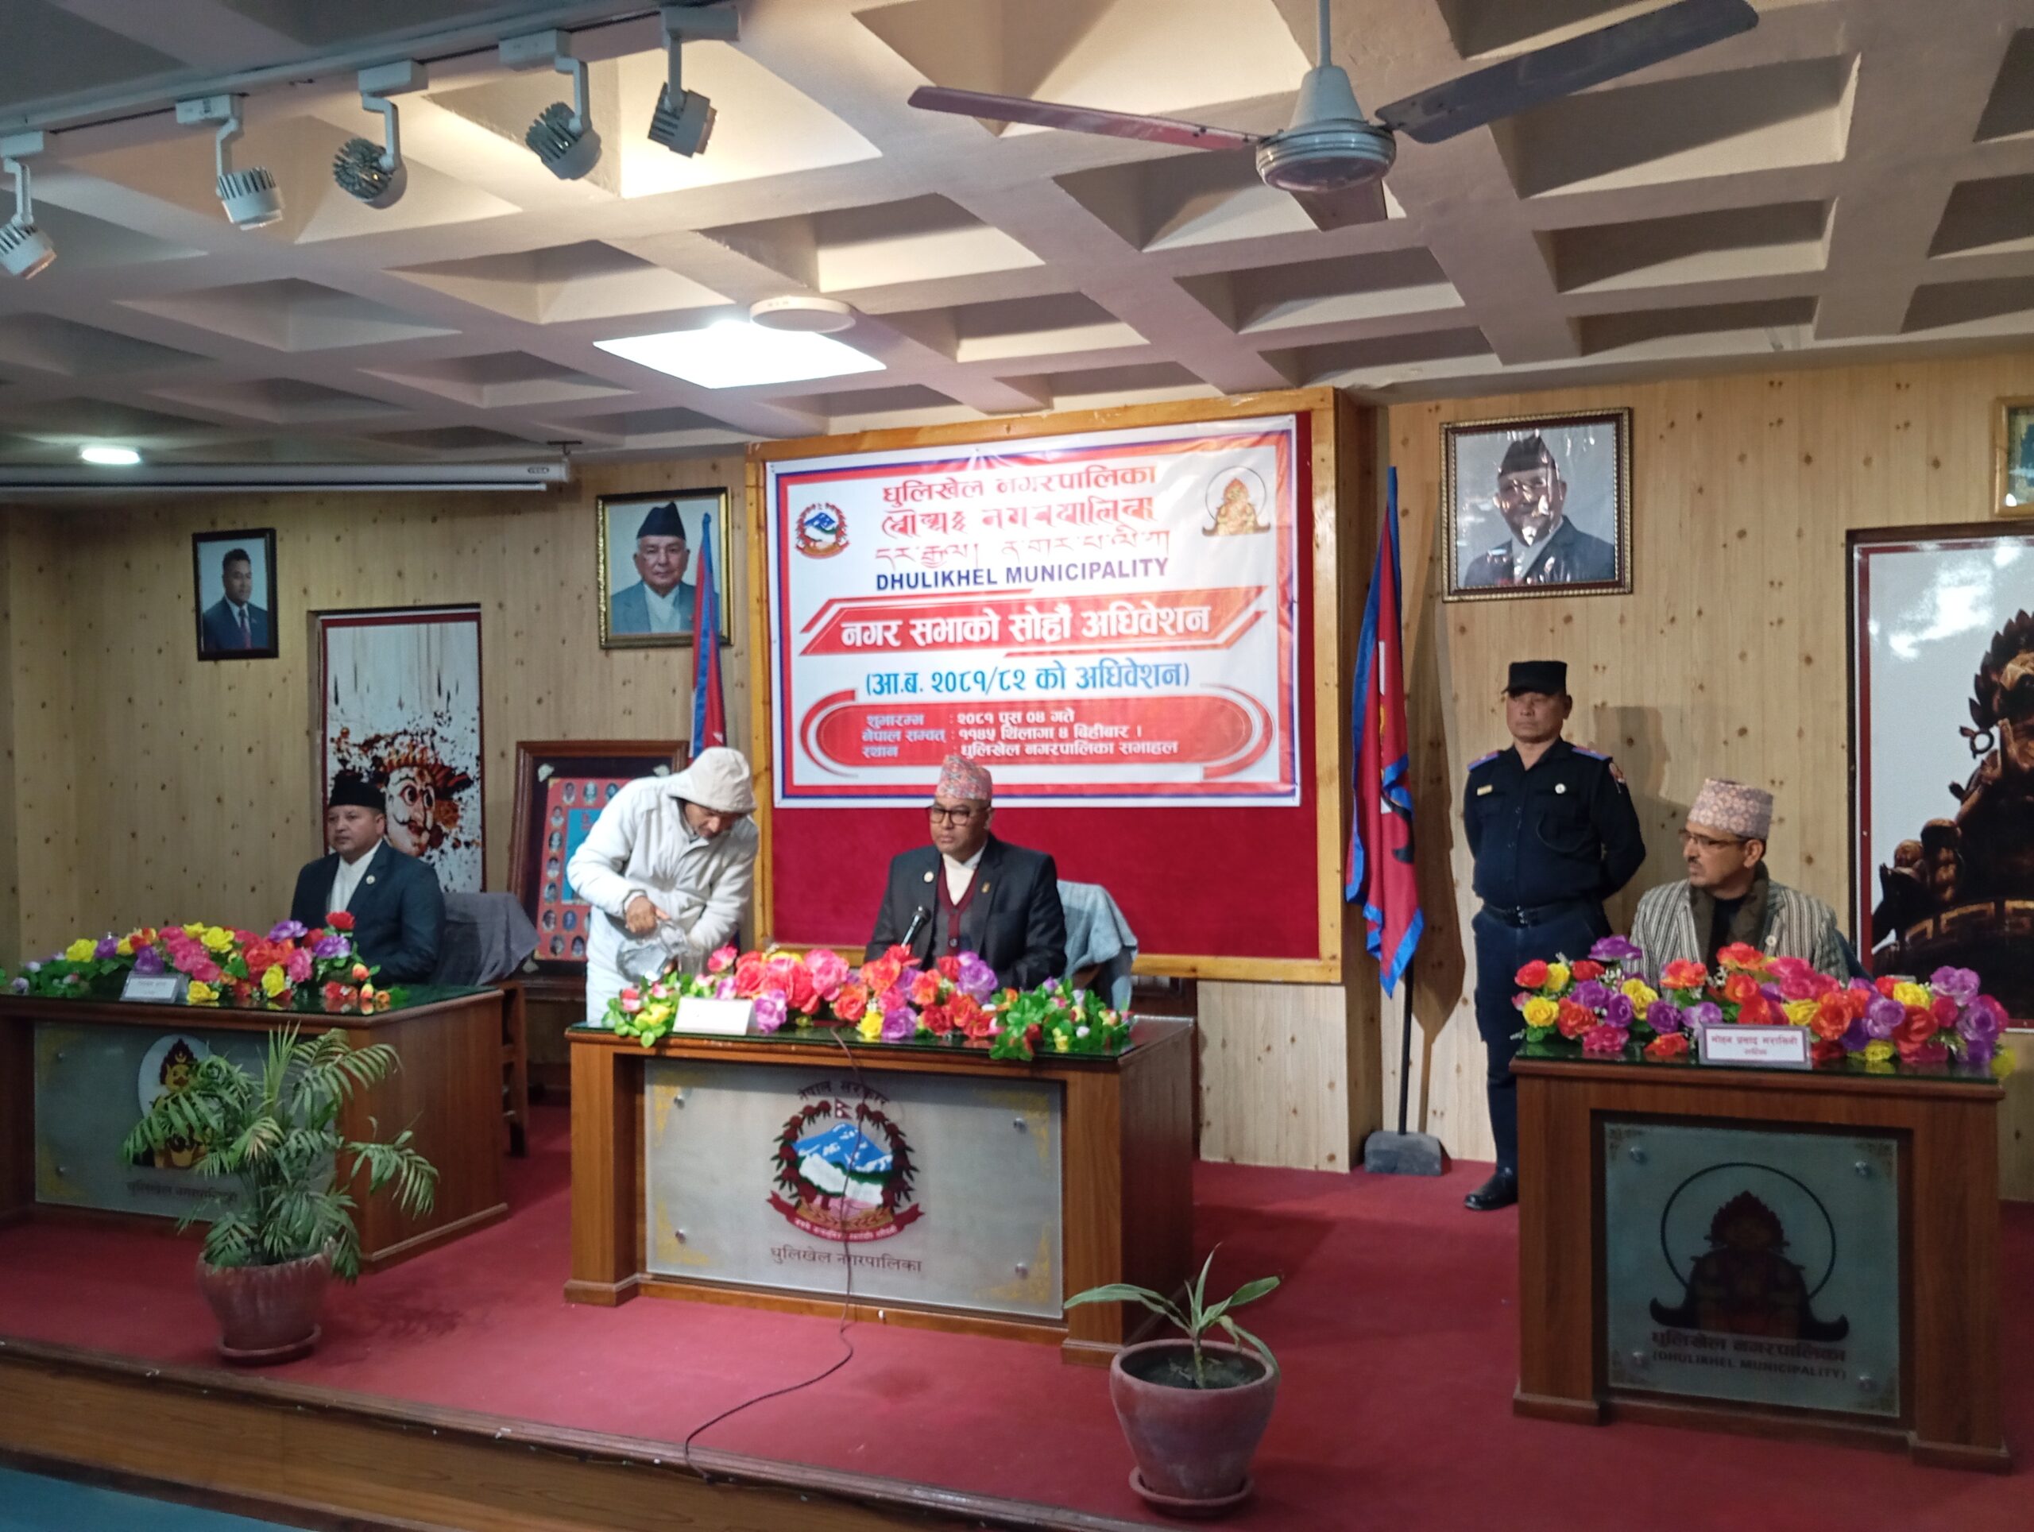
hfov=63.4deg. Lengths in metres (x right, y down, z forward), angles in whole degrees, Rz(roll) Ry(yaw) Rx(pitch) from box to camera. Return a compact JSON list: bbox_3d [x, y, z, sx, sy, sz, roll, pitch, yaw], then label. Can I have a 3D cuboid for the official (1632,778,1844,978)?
[{"bbox_3d":[1.771,0.708,4.029,0.560,1.360,0.720,-1,0,27],"label":"official"}]

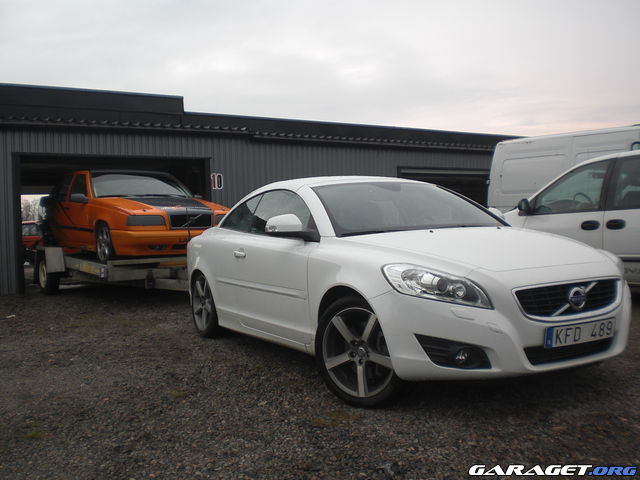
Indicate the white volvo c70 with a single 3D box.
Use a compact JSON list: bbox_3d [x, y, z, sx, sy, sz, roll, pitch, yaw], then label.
[{"bbox_3d":[0.300,0.179,5.335,1.880,1.400,4.610,-3,2,-29],"label":"white volvo c70"}]

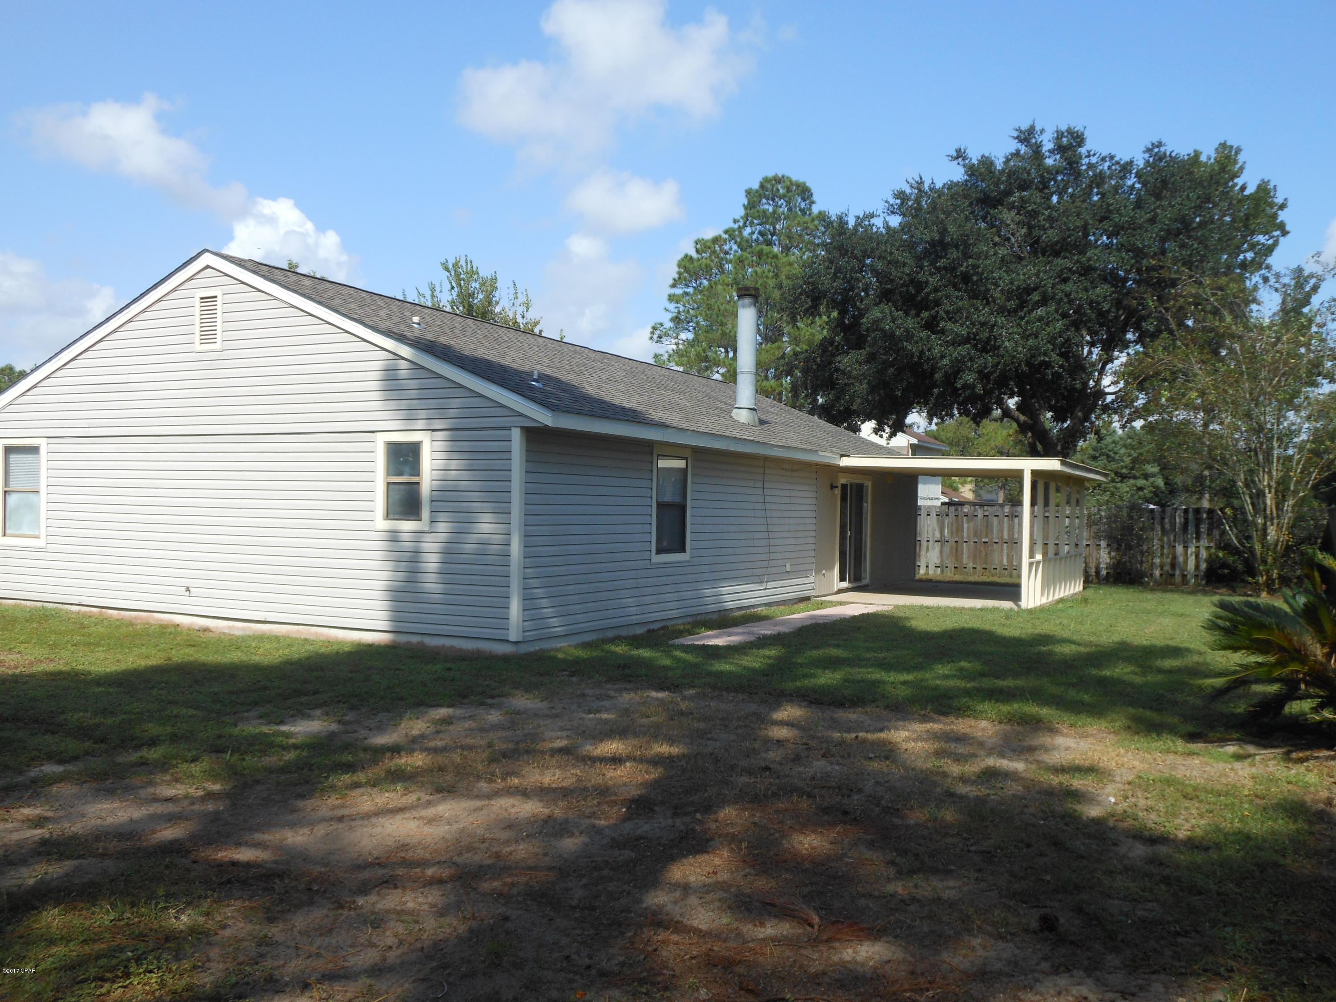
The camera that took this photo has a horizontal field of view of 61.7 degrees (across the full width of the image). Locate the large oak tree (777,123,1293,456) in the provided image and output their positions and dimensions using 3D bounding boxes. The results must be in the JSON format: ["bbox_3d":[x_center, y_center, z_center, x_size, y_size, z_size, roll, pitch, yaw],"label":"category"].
[{"bbox_3d":[11.200,-4.700,34.000,14.700,13.400,13.500,1,0,0],"label":"large oak tree"}]

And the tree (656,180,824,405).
[{"bbox_3d":[3.550,-6.300,50.000,8.500,16.600,8.300,1,0,0],"label":"tree"}]

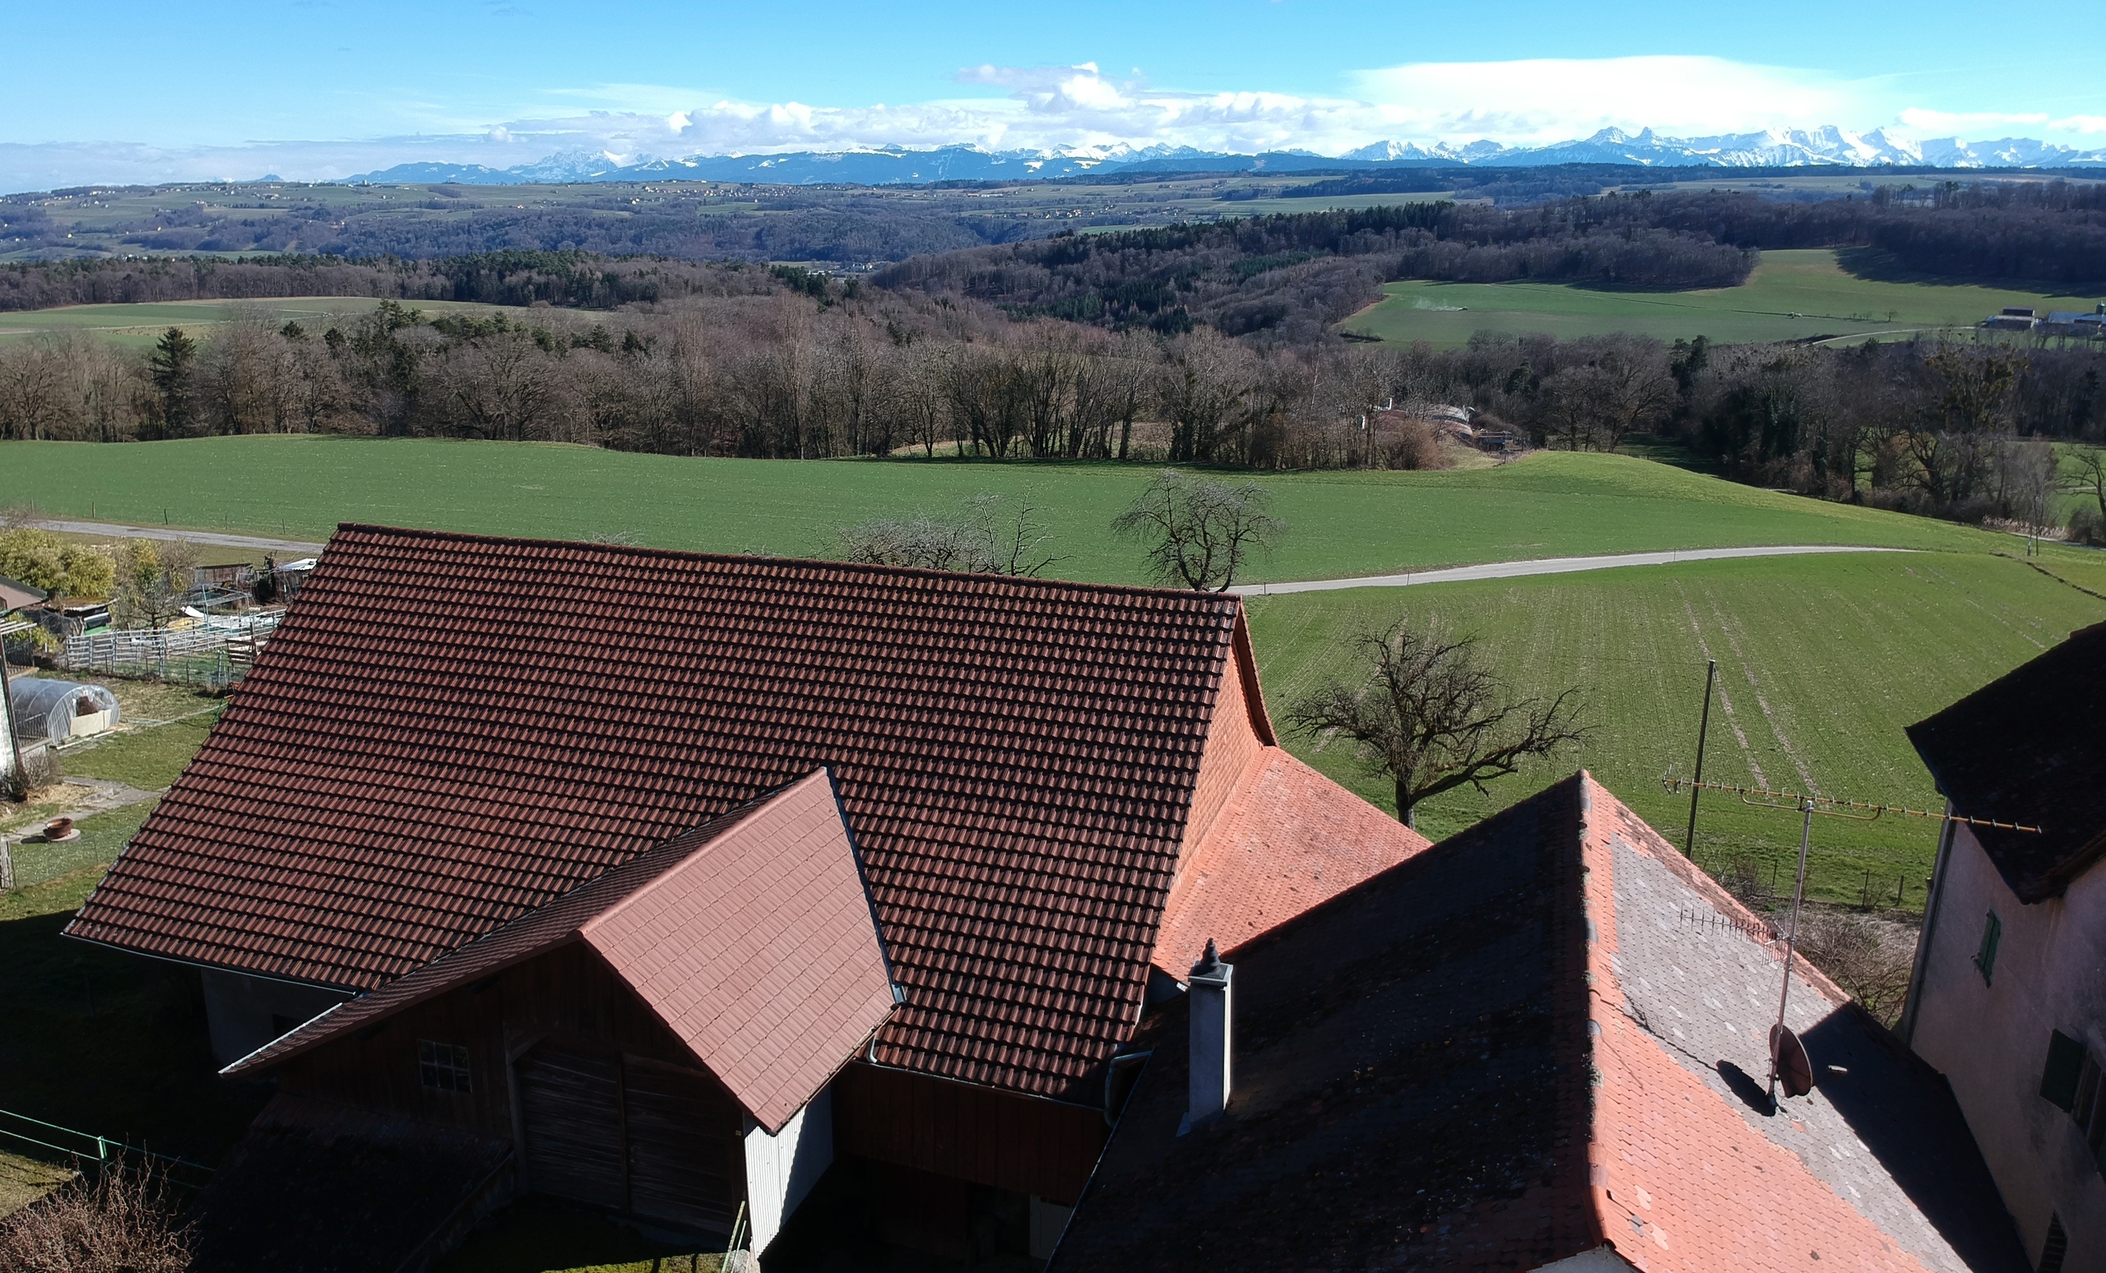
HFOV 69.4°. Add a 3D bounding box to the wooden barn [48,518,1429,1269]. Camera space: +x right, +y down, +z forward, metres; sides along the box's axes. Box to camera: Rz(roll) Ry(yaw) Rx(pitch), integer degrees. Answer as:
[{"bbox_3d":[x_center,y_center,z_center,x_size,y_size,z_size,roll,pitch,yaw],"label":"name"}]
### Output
[{"bbox_3d":[-4.983,3.712,30.474,23.770,10.150,18.770,5,17,16],"label":"wooden barn"}]

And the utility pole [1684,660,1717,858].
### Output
[{"bbox_3d":[19.964,4.301,46.900,0.220,7.480,0.220,0,17,0],"label":"utility pole"}]

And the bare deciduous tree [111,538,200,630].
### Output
[{"bbox_3d":[-42.104,-2.245,71.349,3.800,4.810,3.700,0,17,0],"label":"bare deciduous tree"}]

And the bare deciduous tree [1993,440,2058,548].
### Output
[{"bbox_3d":[85.788,-12.398,134.070,5.000,9.920,4.900,0,17,0],"label":"bare deciduous tree"}]

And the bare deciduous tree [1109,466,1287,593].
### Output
[{"bbox_3d":[8.055,-5.145,85.095,9.670,8.490,8.890,0,17,0],"label":"bare deciduous tree"}]

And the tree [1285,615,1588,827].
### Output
[{"bbox_3d":[12.644,3.037,50.488,10.050,7.840,8.840,0,17,0],"label":"tree"}]

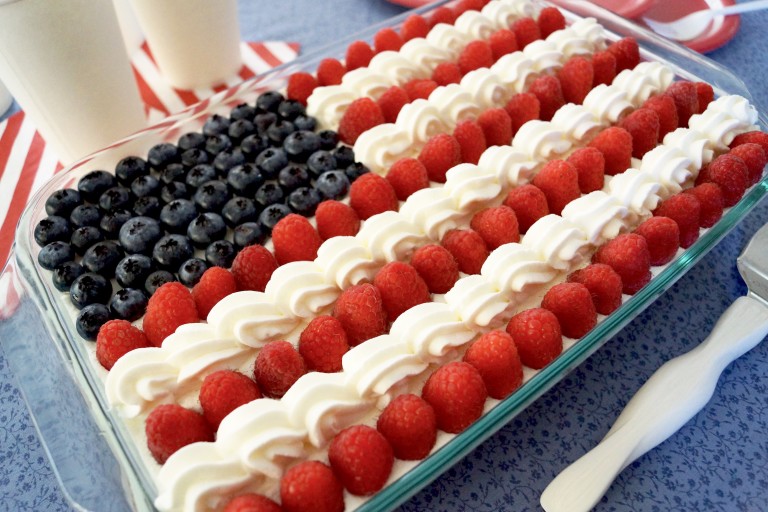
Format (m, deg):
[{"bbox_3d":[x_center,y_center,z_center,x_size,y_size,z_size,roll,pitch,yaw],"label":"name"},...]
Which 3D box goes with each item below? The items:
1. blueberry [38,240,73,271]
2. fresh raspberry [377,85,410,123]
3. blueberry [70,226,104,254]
[{"bbox_3d":[-0.148,0.000,0.259,0.014,0.011,0.014,-32,58,-19],"label":"blueberry"},{"bbox_3d":[0.006,-0.080,0.297,0.017,0.017,0.017,-2,53,2],"label":"fresh raspberry"},{"bbox_3d":[-0.136,-0.007,0.264,0.013,0.011,0.013,-2,53,2],"label":"blueberry"}]

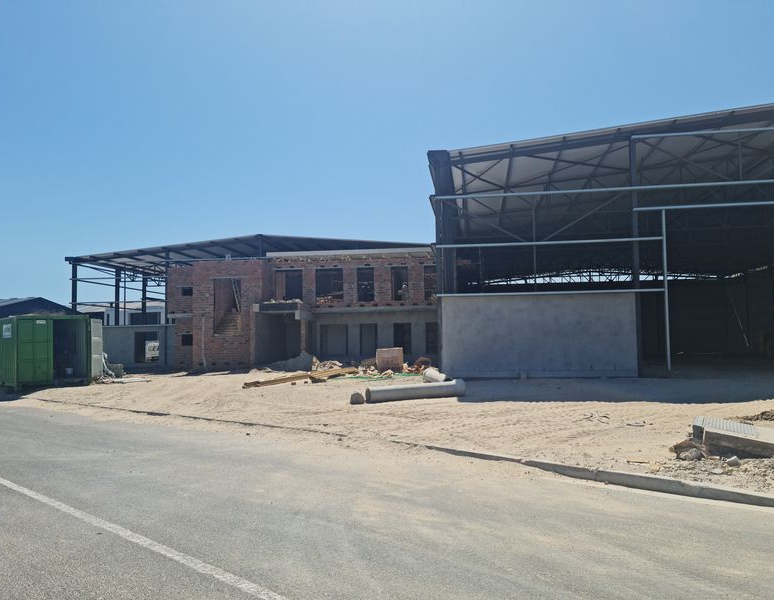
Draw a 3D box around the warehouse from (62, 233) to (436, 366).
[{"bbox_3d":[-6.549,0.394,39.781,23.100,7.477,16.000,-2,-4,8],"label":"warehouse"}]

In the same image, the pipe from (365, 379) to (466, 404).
[{"bbox_3d":[0.685,2.005,13.757,2.420,0.360,0.360,0,-4,-28],"label":"pipe"}]

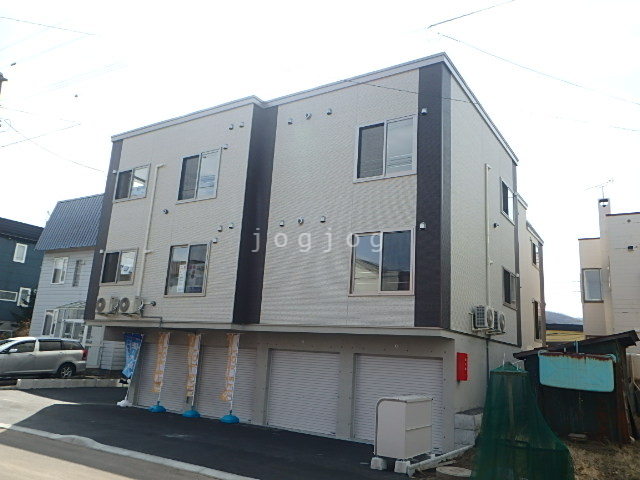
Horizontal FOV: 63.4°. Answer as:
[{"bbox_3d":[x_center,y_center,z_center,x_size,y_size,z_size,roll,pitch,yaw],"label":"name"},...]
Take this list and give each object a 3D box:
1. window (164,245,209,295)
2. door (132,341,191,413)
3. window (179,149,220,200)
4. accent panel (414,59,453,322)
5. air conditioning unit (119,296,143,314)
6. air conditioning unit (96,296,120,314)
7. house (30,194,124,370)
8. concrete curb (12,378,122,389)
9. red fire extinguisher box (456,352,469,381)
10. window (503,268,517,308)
[{"bbox_3d":[-3.899,0.895,15.268,1.714,1.573,0.100,-5,-15,33],"label":"window"},{"bbox_3d":[-5.048,4.447,16.943,2.300,2.040,0.080,-5,-15,33],"label":"door"},{"bbox_3d":[-3.724,-1.925,15.907,1.714,1.552,0.100,-5,-15,33],"label":"window"},{"bbox_3d":[2.710,-1.143,12.302,0.620,6.420,0.570,-5,-15,33],"label":"accent panel"},{"bbox_3d":[-5.817,2.035,15.927,0.767,0.518,0.290,-5,-15,33],"label":"air conditioning unit"},{"bbox_3d":[-6.802,2.110,16.594,0.780,0.540,0.290,-5,-15,33],"label":"air conditioning unit"},{"bbox_3d":[-10.346,2.382,28.633,9.200,9.450,7.500,-5,-15,33],"label":"house"},{"bbox_3d":[-9.206,5.359,19.307,0.170,0.317,4.171,-5,-15,33],"label":"concrete curb"},{"bbox_3d":[3.235,2.876,11.707,0.170,0.610,0.280,-5,-15,33],"label":"red fire extinguisher box"},{"bbox_3d":[6.134,1.596,16.649,0.100,1.161,1.790,-5,-15,33],"label":"window"}]

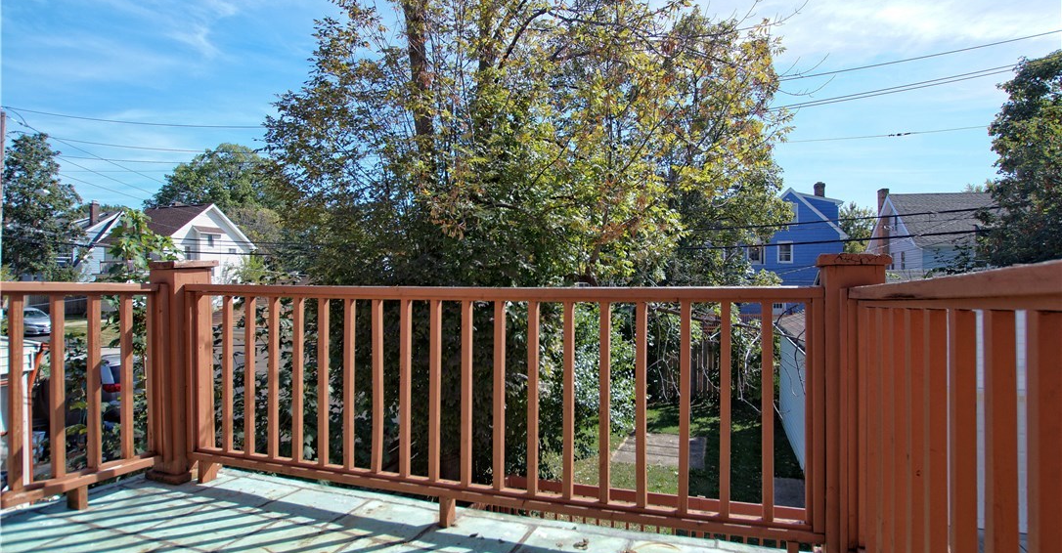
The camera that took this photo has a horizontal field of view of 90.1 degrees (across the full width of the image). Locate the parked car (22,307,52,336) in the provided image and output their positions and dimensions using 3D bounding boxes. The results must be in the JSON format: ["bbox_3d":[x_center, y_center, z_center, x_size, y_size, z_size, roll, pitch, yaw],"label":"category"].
[{"bbox_3d":[-27.400,2.390,28.400,4.500,1.430,1.800,0,0,23],"label":"parked car"}]

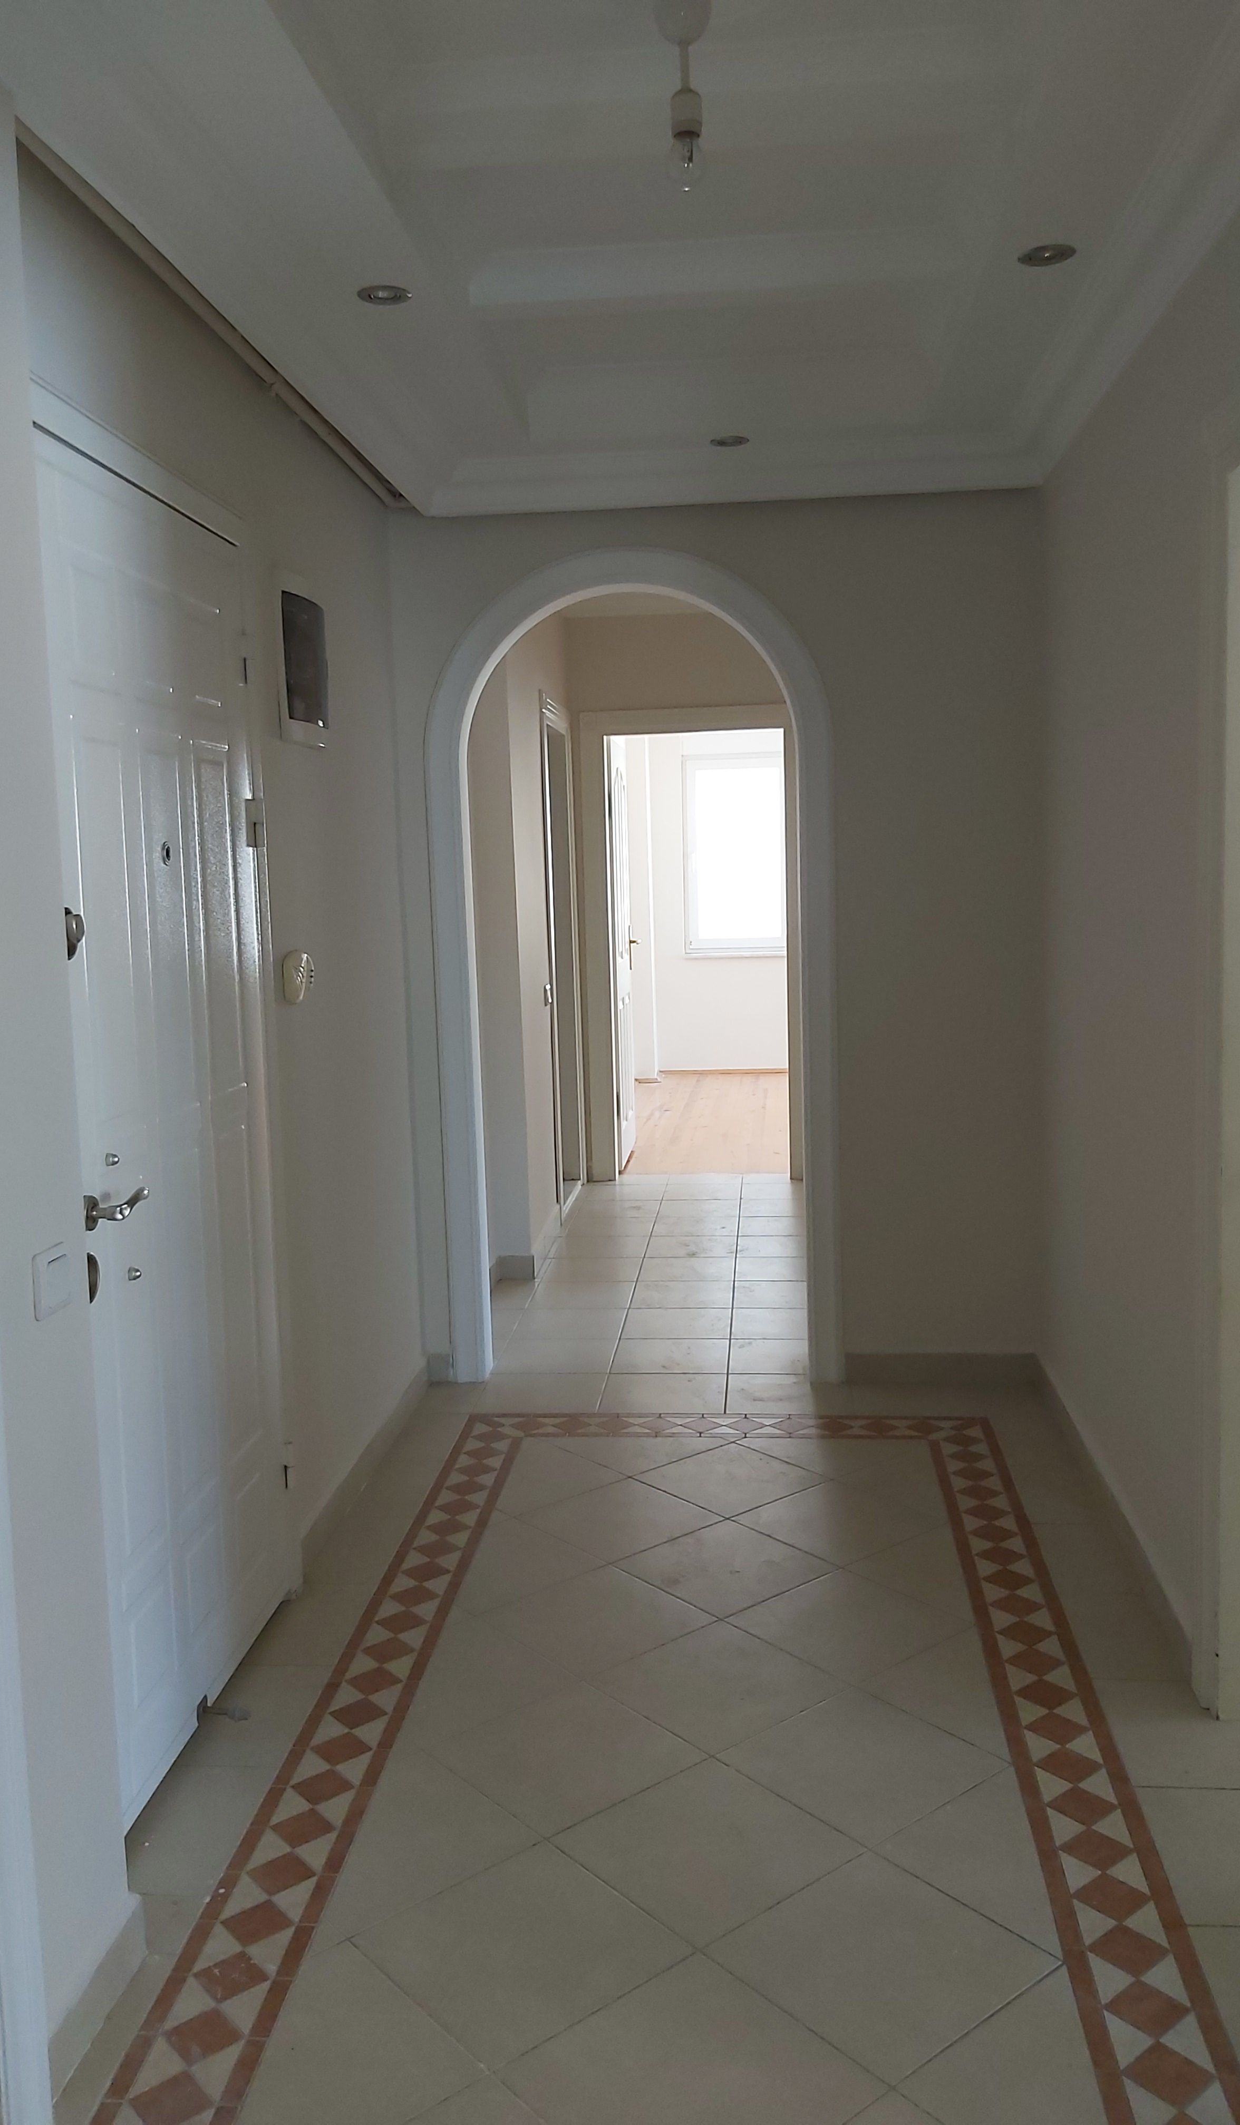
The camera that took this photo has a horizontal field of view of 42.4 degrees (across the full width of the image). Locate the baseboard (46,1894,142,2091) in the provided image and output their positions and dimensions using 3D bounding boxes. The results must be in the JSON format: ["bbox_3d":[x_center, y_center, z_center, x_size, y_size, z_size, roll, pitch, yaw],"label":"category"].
[{"bbox_3d":[-0.663,1.176,2.012,0.014,0.083,0.290,-1,7,5],"label":"baseboard"}]

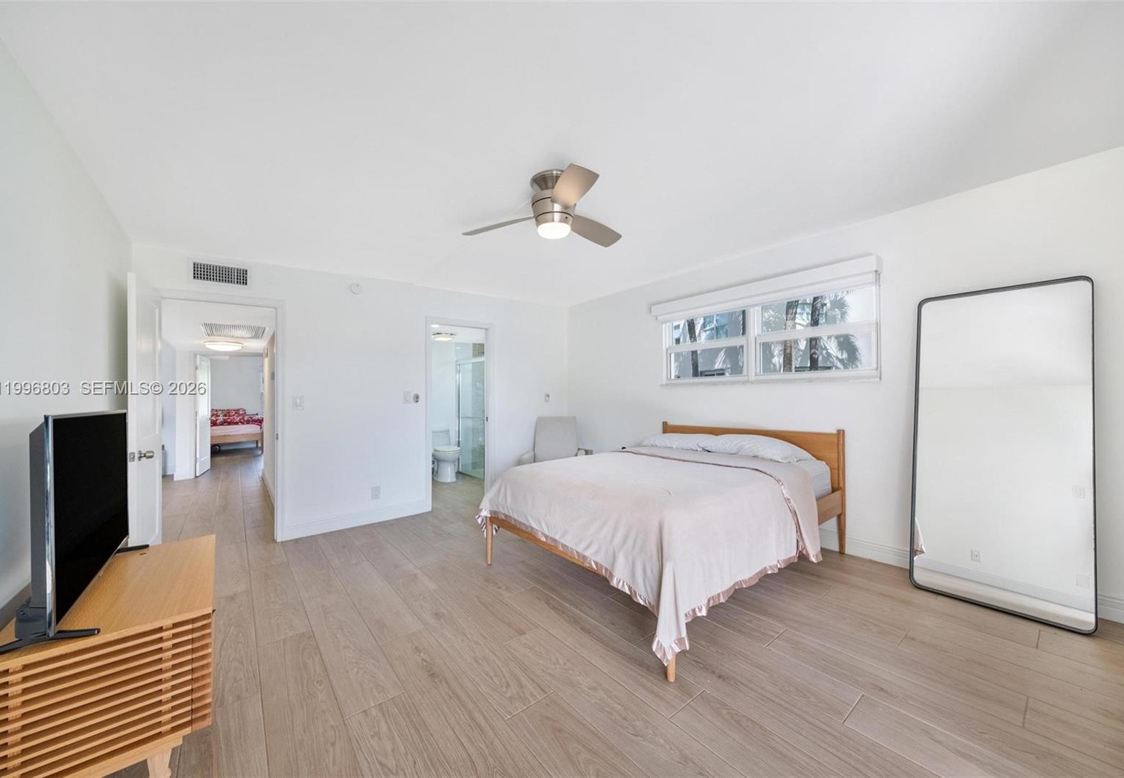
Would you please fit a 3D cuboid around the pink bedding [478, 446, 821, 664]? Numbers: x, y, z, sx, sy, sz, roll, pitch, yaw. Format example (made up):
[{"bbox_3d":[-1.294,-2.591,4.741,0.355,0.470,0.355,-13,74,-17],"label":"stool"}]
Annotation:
[{"bbox_3d":[0.644,0.875,2.796,1.880,0.630,1.720,0,-2,-38],"label":"pink bedding"}]

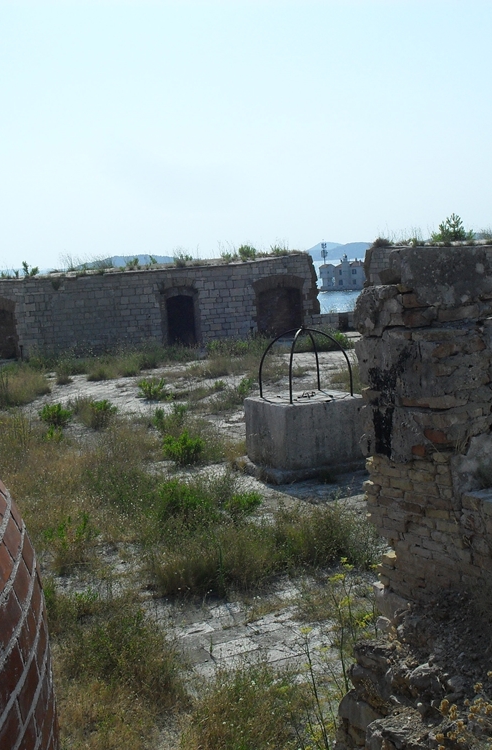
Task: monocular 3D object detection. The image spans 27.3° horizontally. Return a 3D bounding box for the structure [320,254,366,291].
[{"bbox_3d":[31.985,-33.617,330.000,16.500,12.200,11.000,-3,6,6],"label":"structure"}]

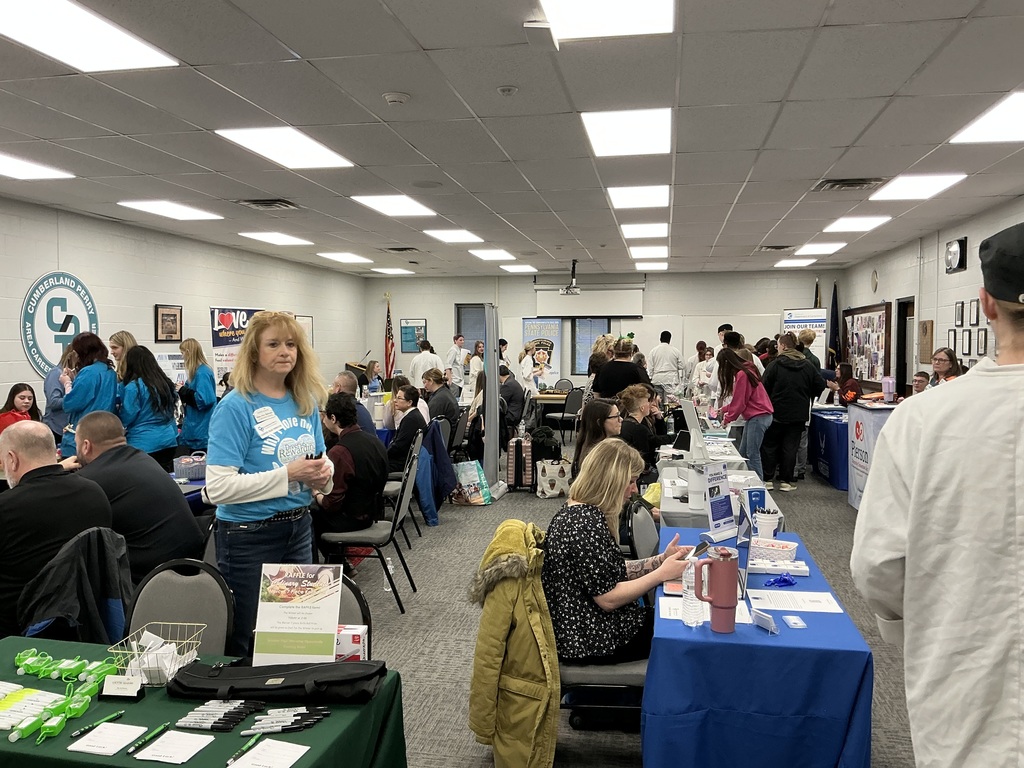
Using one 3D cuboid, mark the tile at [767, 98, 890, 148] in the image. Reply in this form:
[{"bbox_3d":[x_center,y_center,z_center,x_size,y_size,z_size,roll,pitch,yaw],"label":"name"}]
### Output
[{"bbox_3d":[1.994,-1.671,5.348,0.605,0.025,1.210,1,3,11],"label":"tile"}]

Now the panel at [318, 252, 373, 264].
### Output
[{"bbox_3d":[-2.737,-2.079,13.608,0.600,0.060,1.200,1,3,11],"label":"panel"}]

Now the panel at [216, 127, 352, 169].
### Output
[{"bbox_3d":[-1.607,-1.694,6.010,0.590,0.060,1.190,1,3,11],"label":"panel"}]

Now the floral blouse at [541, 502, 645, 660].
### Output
[{"bbox_3d":[0.300,0.714,3.120,0.400,0.540,0.460,0,3,-2],"label":"floral blouse"}]

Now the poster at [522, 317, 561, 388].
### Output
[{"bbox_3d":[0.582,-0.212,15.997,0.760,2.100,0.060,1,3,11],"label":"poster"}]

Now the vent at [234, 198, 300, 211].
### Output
[{"bbox_3d":[-2.455,-1.840,8.369,0.580,0.040,0.580,1,3,11],"label":"vent"}]

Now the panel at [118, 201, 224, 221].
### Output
[{"bbox_3d":[-3.613,-1.870,8.889,0.570,0.050,1.160,1,3,11],"label":"panel"}]

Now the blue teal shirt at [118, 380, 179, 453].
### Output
[{"bbox_3d":[-2.670,0.217,6.100,0.410,0.570,0.300,-2,3,-37],"label":"blue teal shirt"}]

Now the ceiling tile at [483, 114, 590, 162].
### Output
[{"bbox_3d":[0.192,-1.707,5.745,0.610,0.020,1.210,1,3,11],"label":"ceiling tile"}]

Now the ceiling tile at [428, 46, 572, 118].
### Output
[{"bbox_3d":[-0.028,-1.621,4.497,0.610,0.030,1.220,1,3,11],"label":"ceiling tile"}]

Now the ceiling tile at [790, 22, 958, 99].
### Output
[{"bbox_3d":[1.770,-1.604,4.164,0.610,0.030,1.220,1,3,11],"label":"ceiling tile"}]

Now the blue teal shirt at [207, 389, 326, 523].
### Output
[{"bbox_3d":[-0.895,0.264,3.020,0.290,0.510,0.460,3,4,43],"label":"blue teal shirt"}]

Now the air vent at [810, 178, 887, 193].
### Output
[{"bbox_3d":[2.974,-1.753,7.308,0.590,0.050,0.590,1,3,11],"label":"air vent"}]

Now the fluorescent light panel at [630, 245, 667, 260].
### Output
[{"bbox_3d":[2.119,-2.036,12.688,0.570,0.050,1.160,1,3,11],"label":"fluorescent light panel"}]

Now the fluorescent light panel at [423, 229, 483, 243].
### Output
[{"bbox_3d":[-0.734,-1.930,10.677,0.600,0.070,1.200,1,3,11],"label":"fluorescent light panel"}]

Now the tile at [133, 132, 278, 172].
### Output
[{"bbox_3d":[-2.201,-1.710,6.128,0.605,0.025,1.210,1,3,11],"label":"tile"}]

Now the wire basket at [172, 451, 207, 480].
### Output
[{"bbox_3d":[-2.080,0.534,5.500,0.240,0.160,0.230,2,3,40],"label":"wire basket"}]

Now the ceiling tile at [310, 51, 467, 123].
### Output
[{"bbox_3d":[-0.631,-1.664,4.693,0.610,0.025,1.200,1,3,11],"label":"ceiling tile"}]

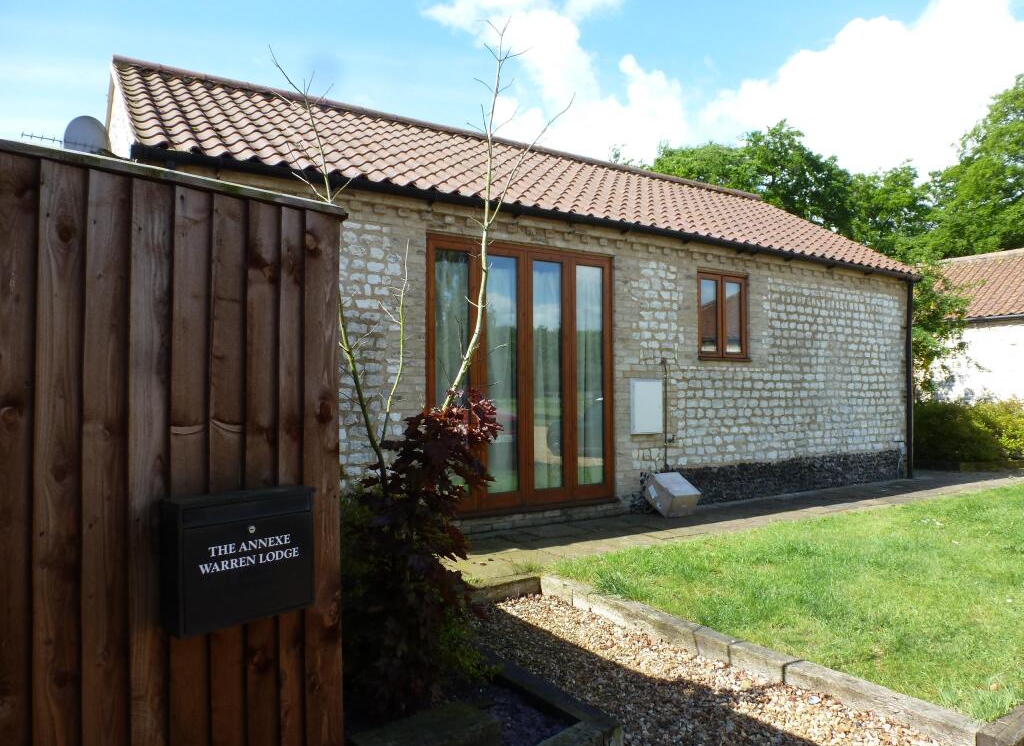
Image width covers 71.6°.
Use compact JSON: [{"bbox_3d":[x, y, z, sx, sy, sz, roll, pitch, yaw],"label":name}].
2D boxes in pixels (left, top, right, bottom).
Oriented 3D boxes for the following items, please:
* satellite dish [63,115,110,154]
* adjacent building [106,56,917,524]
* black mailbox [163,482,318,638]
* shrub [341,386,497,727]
[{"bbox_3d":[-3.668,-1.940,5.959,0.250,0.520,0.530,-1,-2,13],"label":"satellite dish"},{"bbox_3d":[0.173,-0.874,10.047,10.350,4.880,5.750,1,-2,-32],"label":"adjacent building"},{"bbox_3d":[-0.722,0.487,1.885,0.115,0.322,0.370,-2,-3,43],"label":"black mailbox"},{"bbox_3d":[-0.410,0.790,3.150,0.680,1.380,0.620,0,-2,-11],"label":"shrub"}]

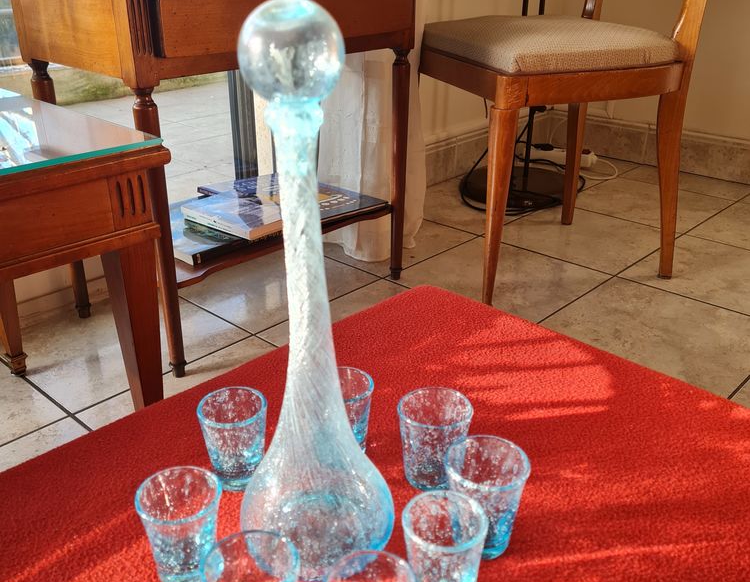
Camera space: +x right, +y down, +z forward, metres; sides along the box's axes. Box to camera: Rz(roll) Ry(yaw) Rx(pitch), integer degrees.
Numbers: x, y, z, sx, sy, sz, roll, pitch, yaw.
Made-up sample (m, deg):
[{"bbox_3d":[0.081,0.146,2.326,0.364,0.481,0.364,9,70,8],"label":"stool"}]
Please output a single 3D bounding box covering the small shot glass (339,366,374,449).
[{"bbox_3d":[-0.025,0.094,0.566,0.049,0.056,0.049,0,25,0],"label":"small shot glass"}]

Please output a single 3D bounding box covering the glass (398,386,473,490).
[{"bbox_3d":[0.042,0.107,0.536,0.051,0.058,0.051,0,25,0],"label":"glass"}]

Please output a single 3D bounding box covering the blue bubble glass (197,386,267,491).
[{"bbox_3d":[-0.099,0.107,0.534,0.049,0.059,0.049,0,25,0],"label":"blue bubble glass"}]

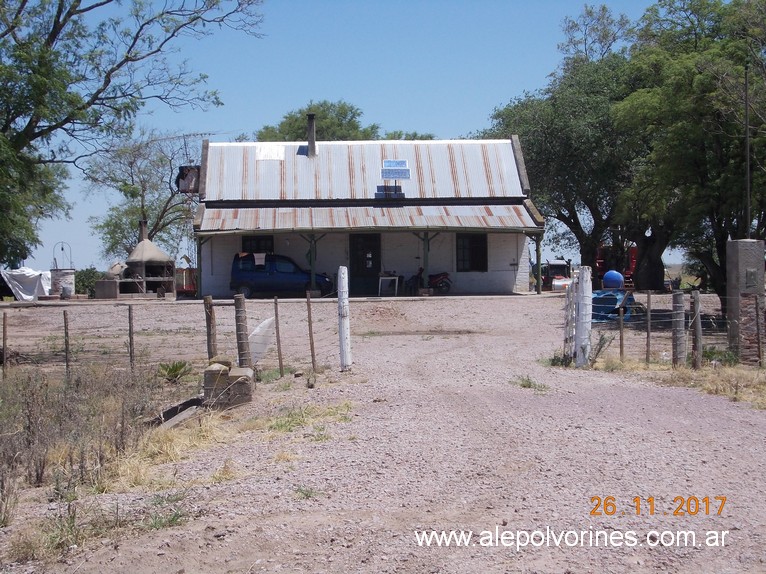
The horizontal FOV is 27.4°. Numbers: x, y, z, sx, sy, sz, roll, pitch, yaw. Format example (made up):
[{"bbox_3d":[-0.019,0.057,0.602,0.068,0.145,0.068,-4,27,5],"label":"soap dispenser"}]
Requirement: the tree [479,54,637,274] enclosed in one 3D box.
[{"bbox_3d":[8.444,-5.541,76.000,8.200,11.400,8.000,-1,1,0],"label":"tree"}]

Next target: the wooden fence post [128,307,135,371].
[{"bbox_3d":[-3.931,0.803,24.606,0.070,1.043,0.070,-2,1,0],"label":"wooden fence post"}]

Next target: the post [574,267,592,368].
[{"bbox_3d":[3.120,0.474,24.410,0.190,1.587,0.190,2,1,0],"label":"post"}]

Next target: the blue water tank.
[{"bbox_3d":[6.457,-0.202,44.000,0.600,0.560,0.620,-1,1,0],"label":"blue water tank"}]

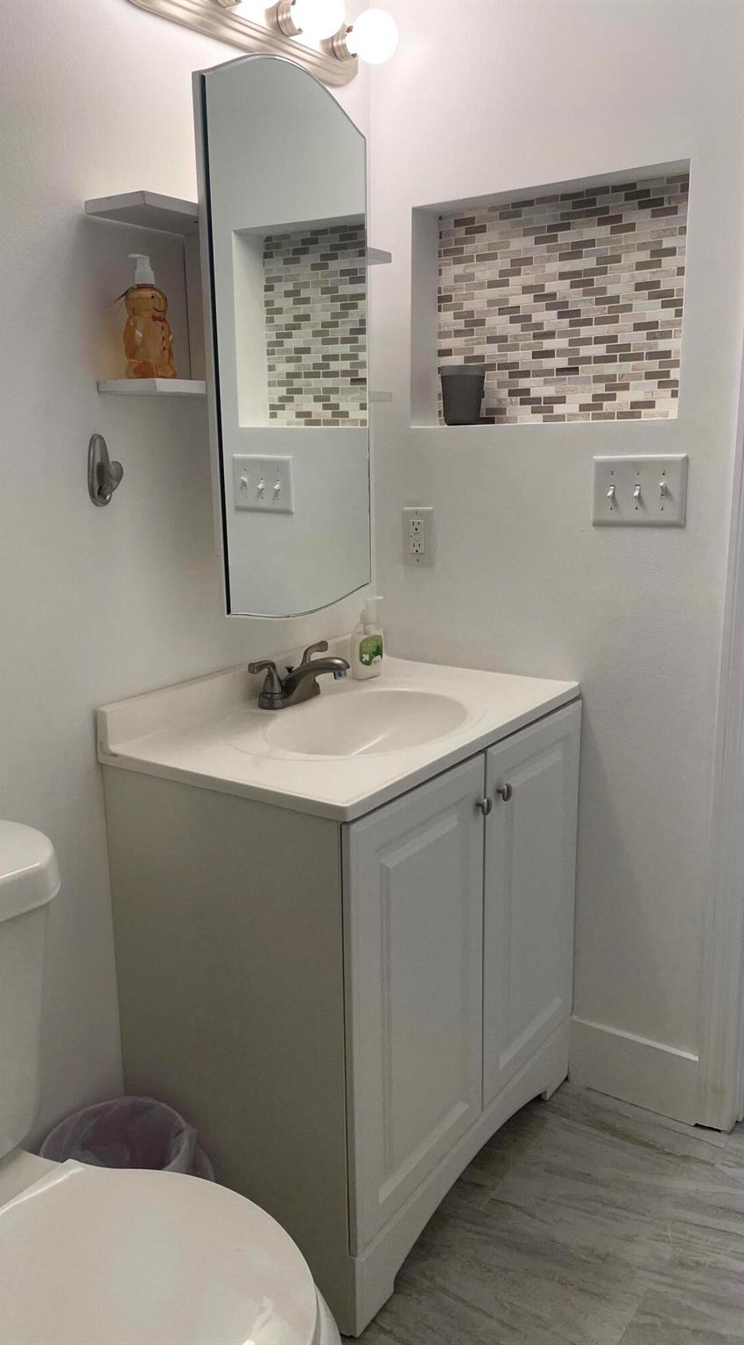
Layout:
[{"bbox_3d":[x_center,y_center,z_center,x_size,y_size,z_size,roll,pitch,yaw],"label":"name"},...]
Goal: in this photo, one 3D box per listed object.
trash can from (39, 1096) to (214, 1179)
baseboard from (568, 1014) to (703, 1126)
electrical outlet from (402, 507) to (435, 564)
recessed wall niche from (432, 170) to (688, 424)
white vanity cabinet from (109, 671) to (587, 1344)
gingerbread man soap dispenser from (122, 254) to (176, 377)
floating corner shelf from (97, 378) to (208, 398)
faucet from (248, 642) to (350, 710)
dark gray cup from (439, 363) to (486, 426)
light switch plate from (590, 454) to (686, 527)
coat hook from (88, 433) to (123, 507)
[{"bbox_3d":[-0.390,0.854,1.573,0.240,0.275,0.240,-1,13,0],"label":"trash can"},{"bbox_3d":[0.514,0.794,2.018,0.271,0.149,0.014,8,16,34],"label":"baseboard"},{"bbox_3d":[0.095,-0.274,2.055,0.078,0.123,0.008,8,16,34],"label":"electrical outlet"},{"bbox_3d":[0.327,-0.668,1.861,0.534,0.405,0.103,8,16,34],"label":"recessed wall niche"},{"bbox_3d":[-0.006,0.481,1.845,0.481,0.861,0.752,8,16,34],"label":"white vanity cabinet"},{"bbox_3d":[-0.329,-0.527,1.498,0.062,0.179,0.088,8,16,34],"label":"gingerbread man soap dispenser"},{"bbox_3d":[-0.303,-0.438,1.552,0.122,0.020,0.195,8,16,34],"label":"floating corner shelf"},{"bbox_3d":[-0.102,0.011,1.812,0.168,0.092,0.230,8,16,34],"label":"faucet"},{"bbox_3d":[0.178,-0.549,1.995,0.091,0.119,0.091,-1,13,0],"label":"dark gray cup"},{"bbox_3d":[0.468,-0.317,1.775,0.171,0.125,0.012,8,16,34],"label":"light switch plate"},{"bbox_3d":[-0.394,-0.302,1.511,0.050,0.109,0.045,8,16,34],"label":"coat hook"}]

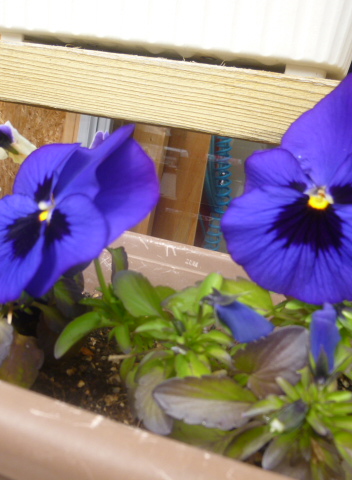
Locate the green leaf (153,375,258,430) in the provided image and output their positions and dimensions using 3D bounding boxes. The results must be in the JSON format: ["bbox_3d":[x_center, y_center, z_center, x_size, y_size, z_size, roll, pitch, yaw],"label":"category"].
[{"bbox_3d":[0.010,0.055,0.156,0.036,0.009,0.022,3,41,-6],"label":"green leaf"}]

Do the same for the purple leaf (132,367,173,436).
[{"bbox_3d":[-0.008,0.056,0.162,0.016,0.027,0.007,-12,-31,14],"label":"purple leaf"}]

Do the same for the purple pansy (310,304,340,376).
[{"bbox_3d":[0.053,0.036,0.165,0.011,0.025,0.011,0,6,0],"label":"purple pansy"}]

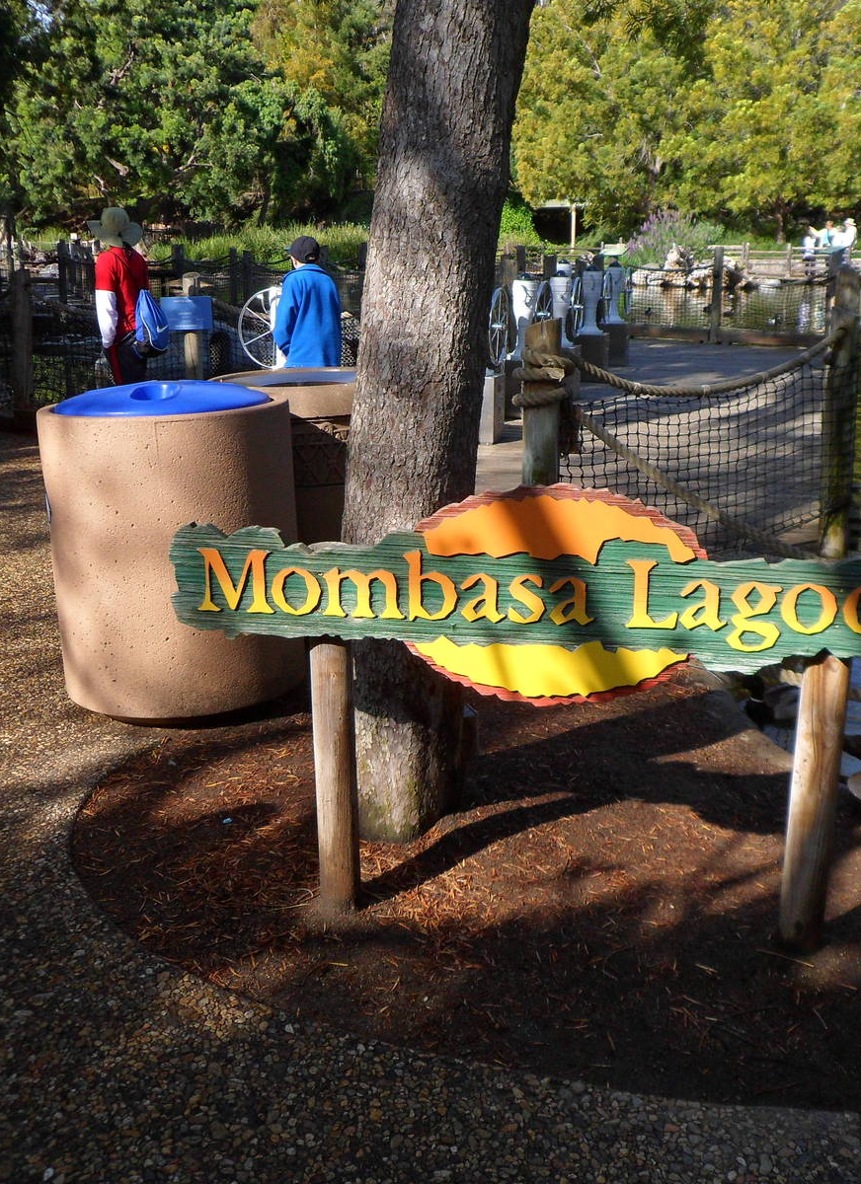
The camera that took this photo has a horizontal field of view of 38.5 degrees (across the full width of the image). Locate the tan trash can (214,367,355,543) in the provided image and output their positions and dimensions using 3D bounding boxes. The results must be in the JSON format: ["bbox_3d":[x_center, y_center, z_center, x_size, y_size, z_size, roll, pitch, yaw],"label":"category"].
[{"bbox_3d":[-0.507,-0.409,5.196,0.790,0.980,0.790,-1,16,0],"label":"tan trash can"}]

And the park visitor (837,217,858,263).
[{"bbox_3d":[12.563,-10.405,37.165,0.420,1.720,0.520,-3,16,-5],"label":"park visitor"}]

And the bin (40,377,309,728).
[{"bbox_3d":[-0.879,-0.155,4.285,0.830,1.025,0.830,-1,16,0],"label":"bin"}]

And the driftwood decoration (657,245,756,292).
[{"bbox_3d":[8.026,-9.492,35.836,3.000,1.250,1.500,1,17,10],"label":"driftwood decoration"}]

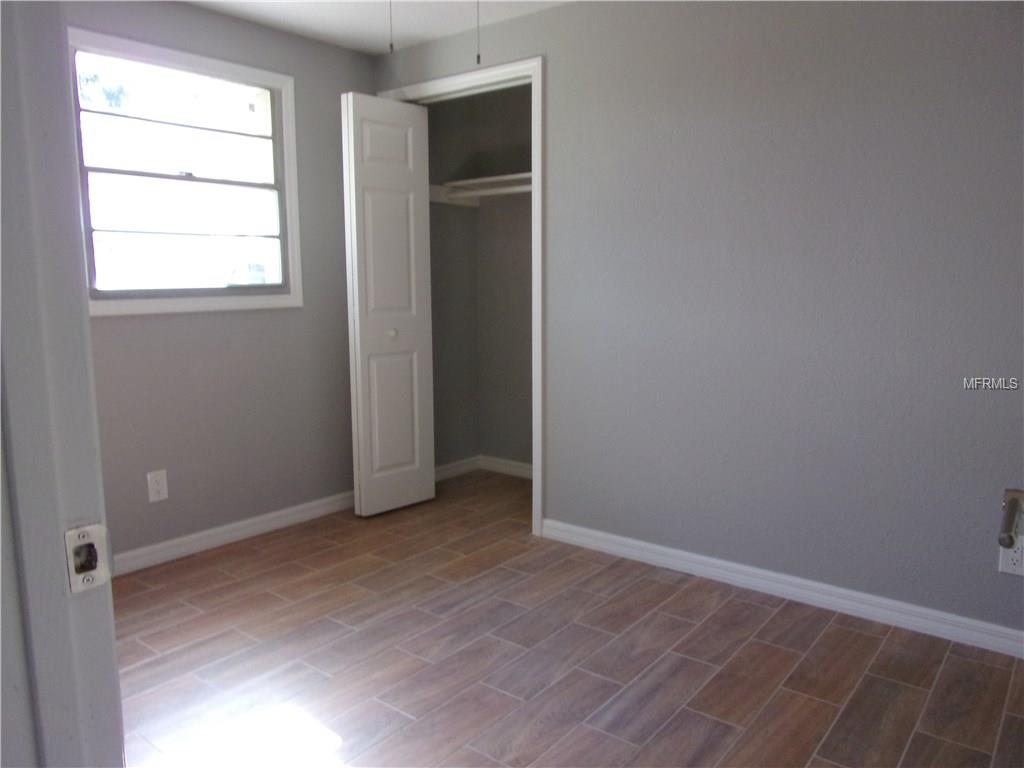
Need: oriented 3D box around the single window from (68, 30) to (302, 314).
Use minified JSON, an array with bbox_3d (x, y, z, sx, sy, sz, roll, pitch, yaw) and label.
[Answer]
[{"bbox_3d":[-1.339,-0.830,2.975,0.100,1.034,0.984,6,10,39],"label":"single window"}]

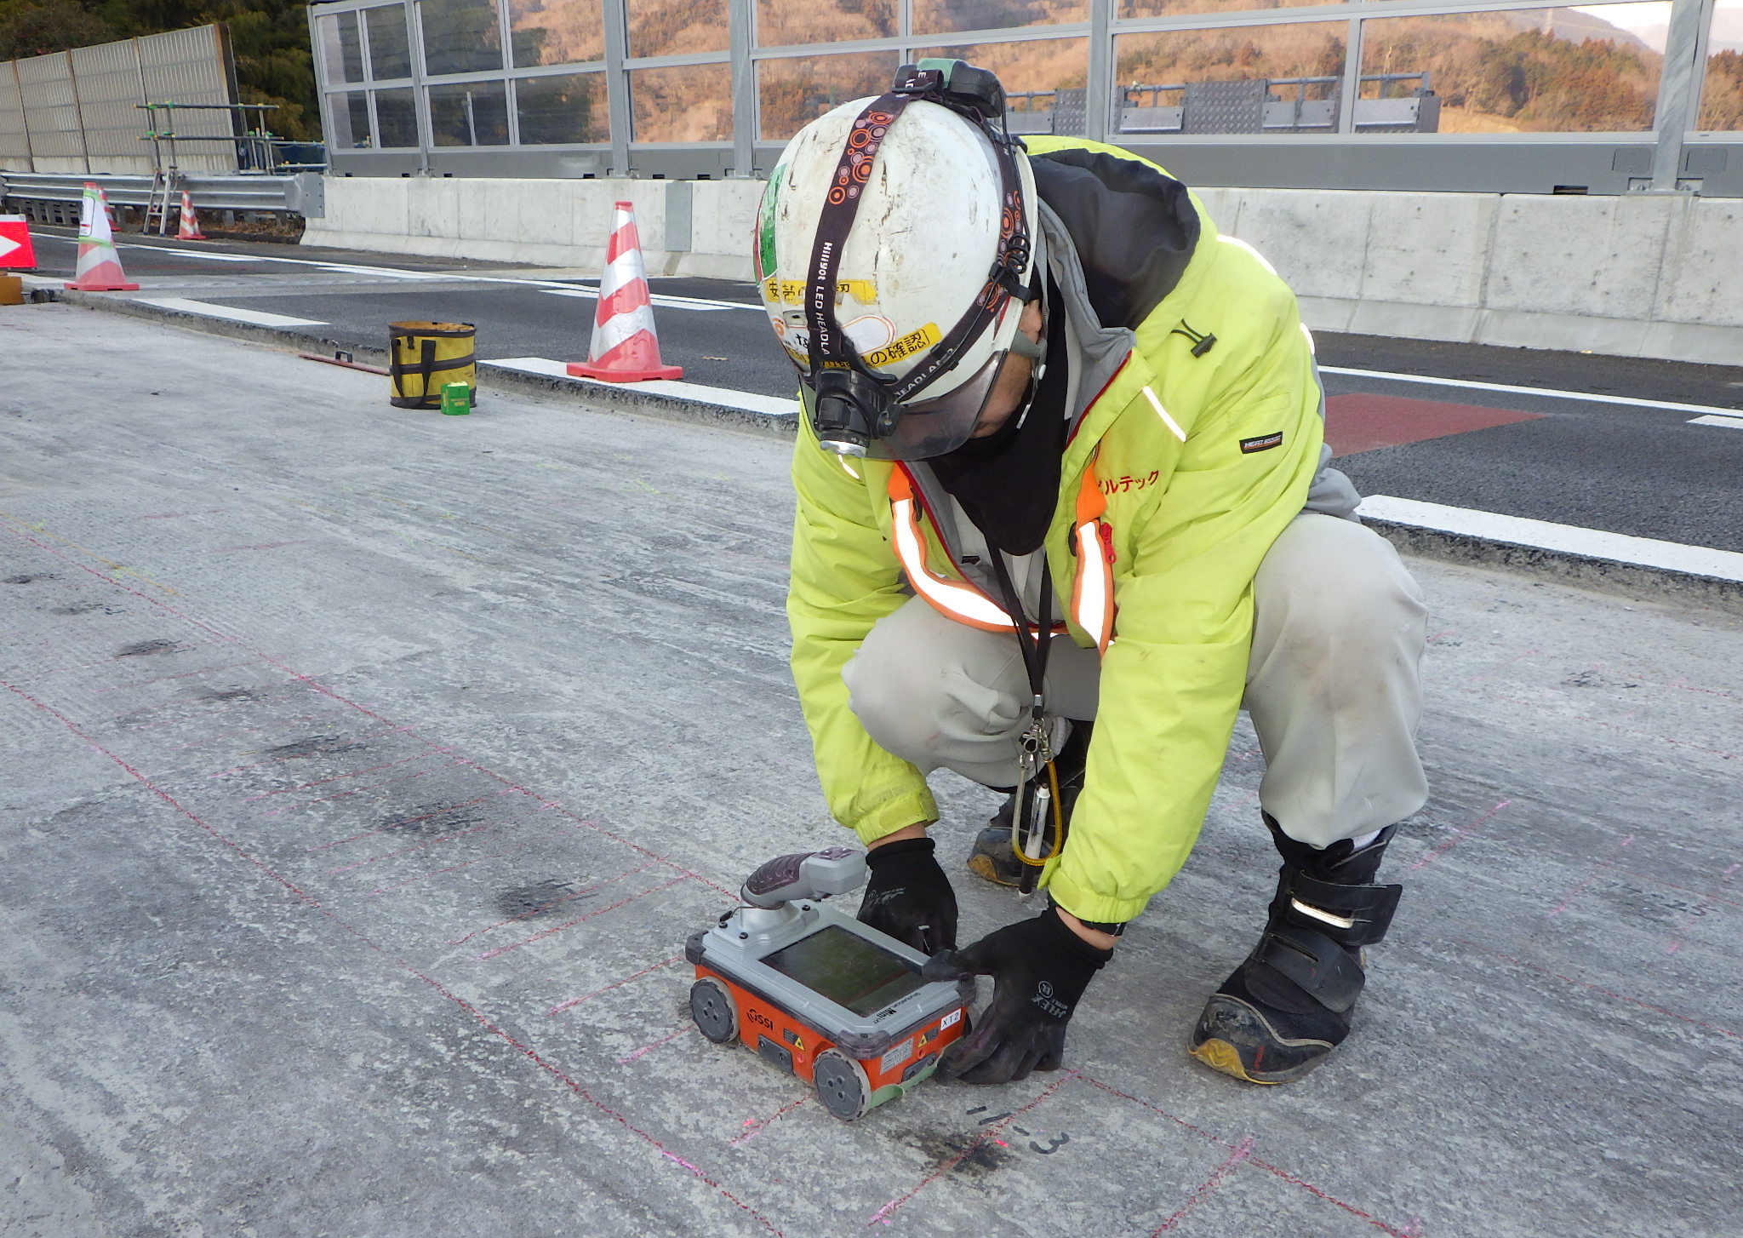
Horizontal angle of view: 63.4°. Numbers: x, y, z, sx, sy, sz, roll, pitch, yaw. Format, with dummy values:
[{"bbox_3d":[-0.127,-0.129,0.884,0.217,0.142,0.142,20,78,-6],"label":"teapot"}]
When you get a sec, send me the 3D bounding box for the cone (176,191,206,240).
[{"bbox_3d":[-10.167,-6.011,20.985,0.360,0.700,0.360,-7,18,-29],"label":"cone"}]

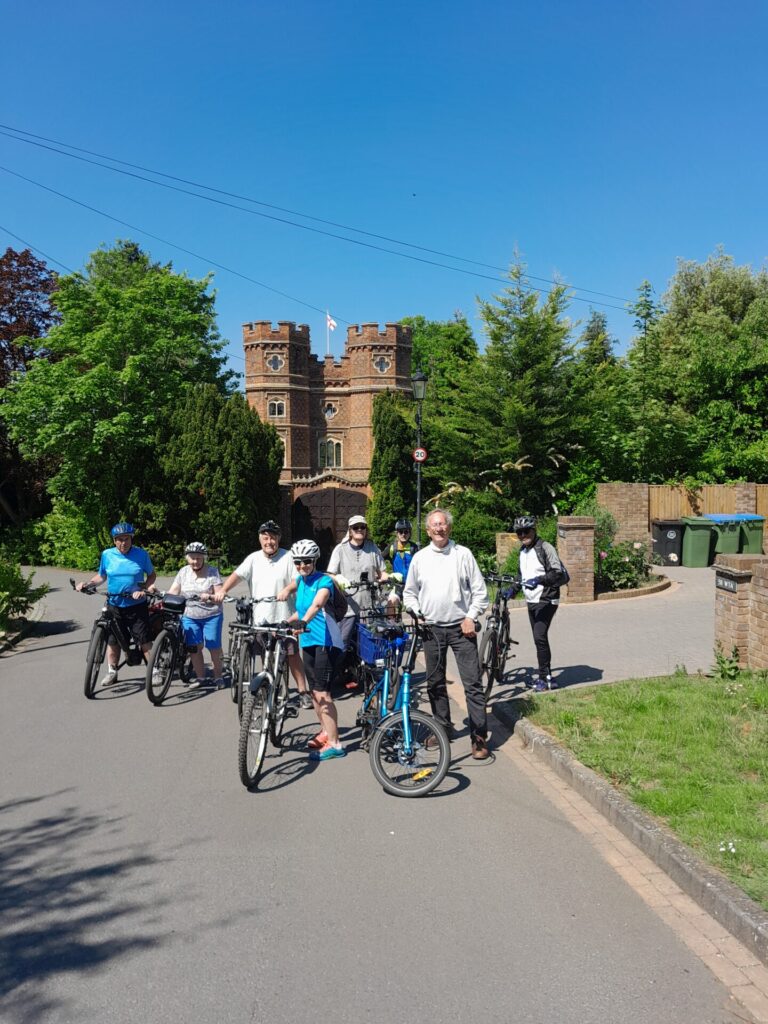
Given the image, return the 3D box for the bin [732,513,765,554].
[{"bbox_3d":[7.620,0.600,16.700,0.560,1.070,0.700,0,1,0],"label":"bin"}]

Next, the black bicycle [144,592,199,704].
[{"bbox_3d":[-2.060,1.280,7.880,0.650,1.040,1.780,0,1,3],"label":"black bicycle"}]

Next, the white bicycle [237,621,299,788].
[{"bbox_3d":[-0.770,1.210,5.450,0.600,1.030,1.740,0,1,3],"label":"white bicycle"}]

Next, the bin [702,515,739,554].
[{"bbox_3d":[7.660,0.600,18.150,0.580,1.080,0.740,0,1,0],"label":"bin"}]

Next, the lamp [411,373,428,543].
[{"bbox_3d":[1.020,-1.060,23.000,0.460,6.000,0.460,0,1,0],"label":"lamp"}]

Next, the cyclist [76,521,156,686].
[{"bbox_3d":[-2.800,0.940,8.350,0.800,1.710,0.550,0,1,6],"label":"cyclist"}]

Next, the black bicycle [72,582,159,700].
[{"bbox_3d":[-2.600,1.220,8.030,0.680,1.100,1.800,0,1,19],"label":"black bicycle"}]

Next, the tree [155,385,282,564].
[{"bbox_3d":[-5.600,-1.050,27.500,4.500,6.600,4.400,0,1,0],"label":"tree"}]

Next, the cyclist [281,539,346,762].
[{"bbox_3d":[-0.520,1.000,5.930,0.480,1.600,0.480,-1,2,-44],"label":"cyclist"}]

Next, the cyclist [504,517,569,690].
[{"bbox_3d":[1.530,0.900,7.920,0.560,1.740,0.540,-1,2,-44],"label":"cyclist"}]

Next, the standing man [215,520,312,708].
[{"bbox_3d":[-1.120,0.930,7.330,0.860,1.700,0.580,0,1,7],"label":"standing man"}]

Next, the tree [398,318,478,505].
[{"bbox_3d":[3.000,-4.000,44.000,5.500,13.500,5.500,0,1,0],"label":"tree"}]

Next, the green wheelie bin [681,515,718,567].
[{"bbox_3d":[6.790,0.650,17.270,0.580,1.080,0.740,0,1,6],"label":"green wheelie bin"}]

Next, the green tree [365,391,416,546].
[{"bbox_3d":[0.250,-1.200,30.000,2.000,6.800,2.000,0,1,0],"label":"green tree"}]

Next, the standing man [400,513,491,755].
[{"bbox_3d":[0.450,0.850,5.730,0.620,1.760,0.400,0,1,6],"label":"standing man"}]

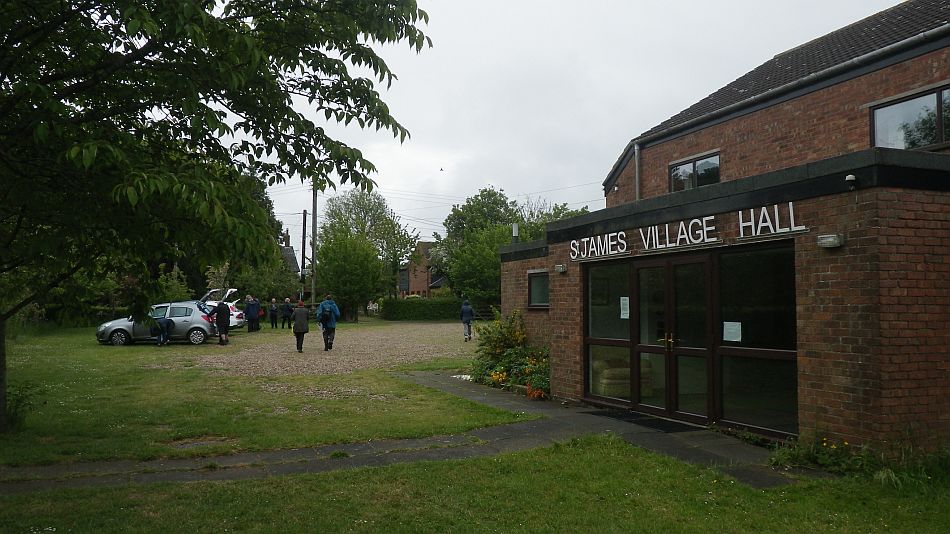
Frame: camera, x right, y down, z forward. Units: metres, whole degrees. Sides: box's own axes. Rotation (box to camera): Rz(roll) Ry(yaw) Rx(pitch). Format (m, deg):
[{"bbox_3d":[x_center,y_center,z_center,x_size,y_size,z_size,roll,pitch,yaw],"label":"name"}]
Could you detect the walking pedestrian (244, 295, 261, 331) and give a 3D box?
[{"bbox_3d":[-10.286,2.173,32.600,0.550,1.720,0.420,1,-3,-14],"label":"walking pedestrian"}]

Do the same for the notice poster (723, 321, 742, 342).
[{"bbox_3d":[2.881,0.726,7.880,0.006,0.210,0.290,1,-4,-23],"label":"notice poster"}]

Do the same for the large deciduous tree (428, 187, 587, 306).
[{"bbox_3d":[2.935,-1.234,60.000,13.000,11.300,11.000,0,-3,0],"label":"large deciduous tree"}]

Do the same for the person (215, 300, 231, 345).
[{"bbox_3d":[-8.522,1.890,23.800,0.550,1.500,0.550,-2,-4,24],"label":"person"}]

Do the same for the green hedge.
[{"bbox_3d":[-3.473,2.902,48.500,6.000,1.600,1.300,0,-3,0],"label":"green hedge"}]

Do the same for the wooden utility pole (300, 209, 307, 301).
[{"bbox_3d":[-13.902,-0.404,57.000,0.260,8.700,0.260,0,-3,0],"label":"wooden utility pole"}]

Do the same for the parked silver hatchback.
[{"bbox_3d":[-10.740,1.900,24.450,4.000,1.490,1.750,0,-4,-5],"label":"parked silver hatchback"}]

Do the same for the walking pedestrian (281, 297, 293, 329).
[{"bbox_3d":[-10.050,2.492,37.800,0.450,1.650,0.500,2,-4,-30],"label":"walking pedestrian"}]

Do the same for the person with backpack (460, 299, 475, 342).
[{"bbox_3d":[-0.287,2.067,27.000,0.520,1.630,0.420,0,-3,-2],"label":"person with backpack"}]

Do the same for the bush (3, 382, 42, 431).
[{"bbox_3d":[-5.273,1.622,8.200,0.500,0.560,0.500,0,-3,0],"label":"bush"}]

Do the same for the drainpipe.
[{"bbox_3d":[3.832,-1.709,16.527,0.080,2.400,0.080,1,-4,-23],"label":"drainpipe"}]

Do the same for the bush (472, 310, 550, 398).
[{"bbox_3d":[0.888,1.542,13.356,0.950,1.450,3.300,1,-4,-23],"label":"bush"}]

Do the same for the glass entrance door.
[{"bbox_3d":[2.455,0.902,8.900,0.080,2.030,1.500,1,-4,-23],"label":"glass entrance door"}]

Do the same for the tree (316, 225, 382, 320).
[{"bbox_3d":[-8.453,0.404,47.500,4.500,6.500,4.400,0,-3,0],"label":"tree"}]

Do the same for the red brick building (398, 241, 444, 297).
[{"bbox_3d":[-5.732,1.474,77.000,6.500,8.000,8.000,-1,-4,6],"label":"red brick building"}]

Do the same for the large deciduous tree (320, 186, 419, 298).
[{"bbox_3d":[-8.378,-0.993,56.000,7.800,10.400,7.500,0,-3,0],"label":"large deciduous tree"}]

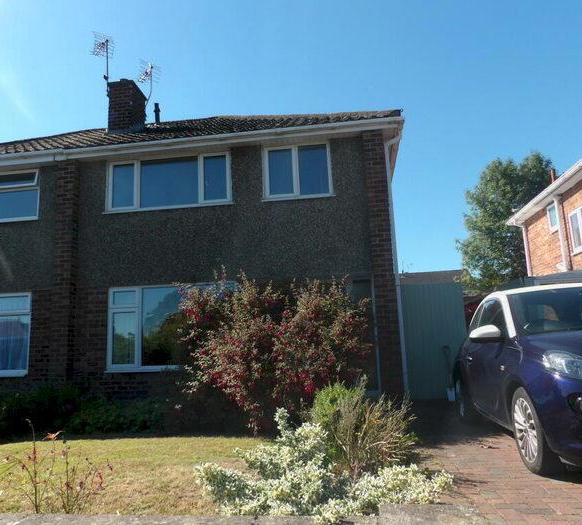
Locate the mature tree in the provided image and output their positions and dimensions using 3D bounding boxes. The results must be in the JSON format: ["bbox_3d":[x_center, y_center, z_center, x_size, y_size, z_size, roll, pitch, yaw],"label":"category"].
[{"bbox_3d":[11.761,-0.511,25.226,6.300,10.800,6.300,-4,-10,6],"label":"mature tree"}]

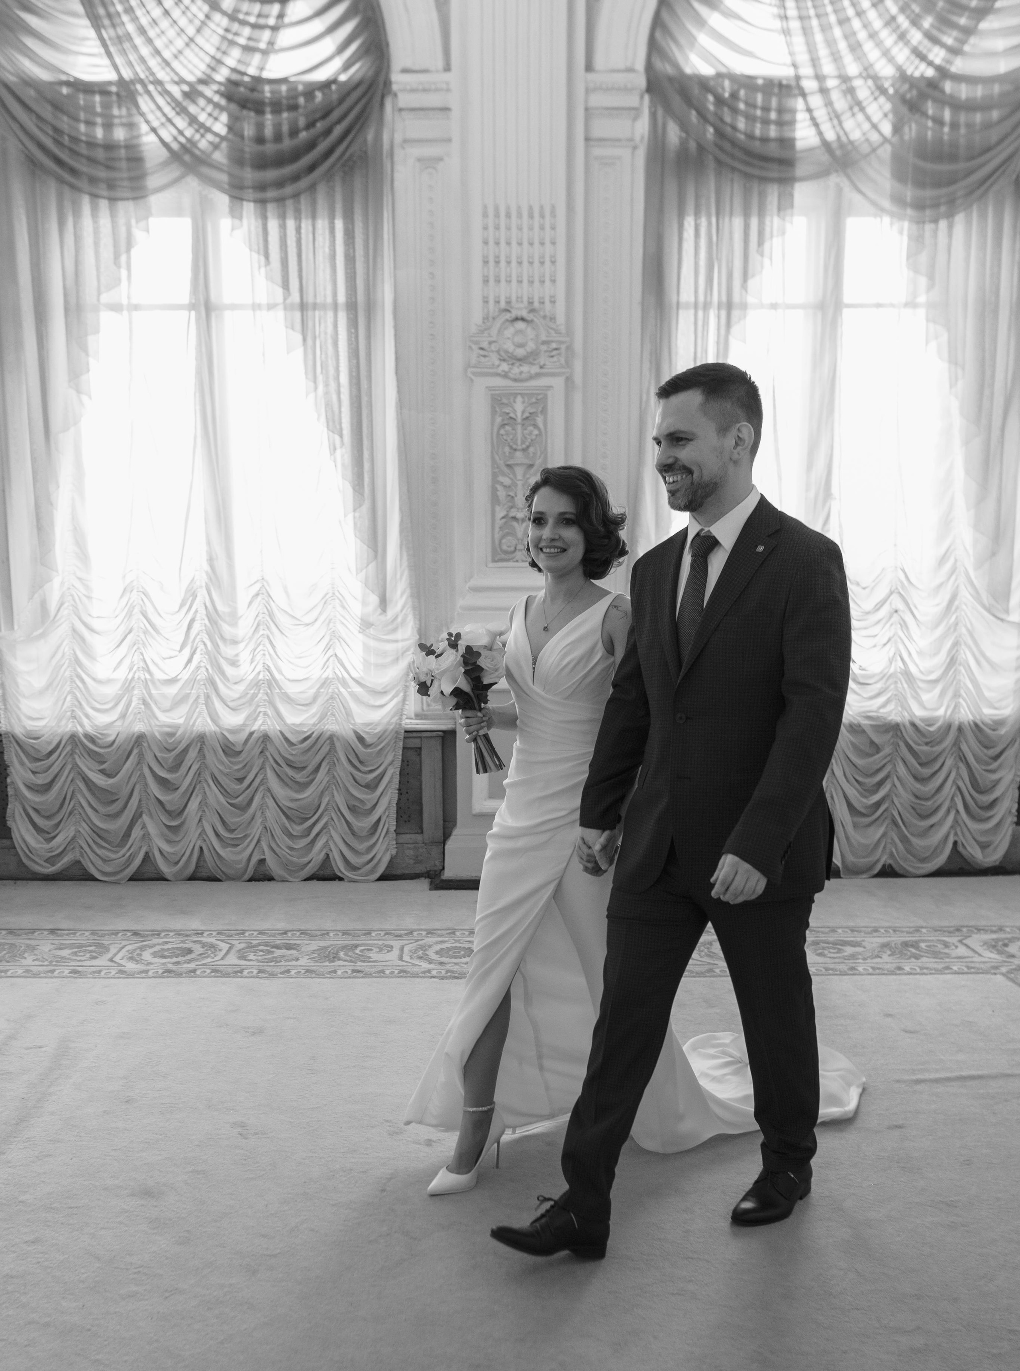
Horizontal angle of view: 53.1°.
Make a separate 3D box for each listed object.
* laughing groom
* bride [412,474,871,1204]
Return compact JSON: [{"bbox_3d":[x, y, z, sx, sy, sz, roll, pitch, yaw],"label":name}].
[{"bbox_3d":[0.343,0.295,2.100,0.750,1.850,0.560,-6,10,-36],"label":"laughing groom"},{"bbox_3d":[0.386,0.312,2.588,1.290,1.680,0.630,-6,10,-36],"label":"bride"}]

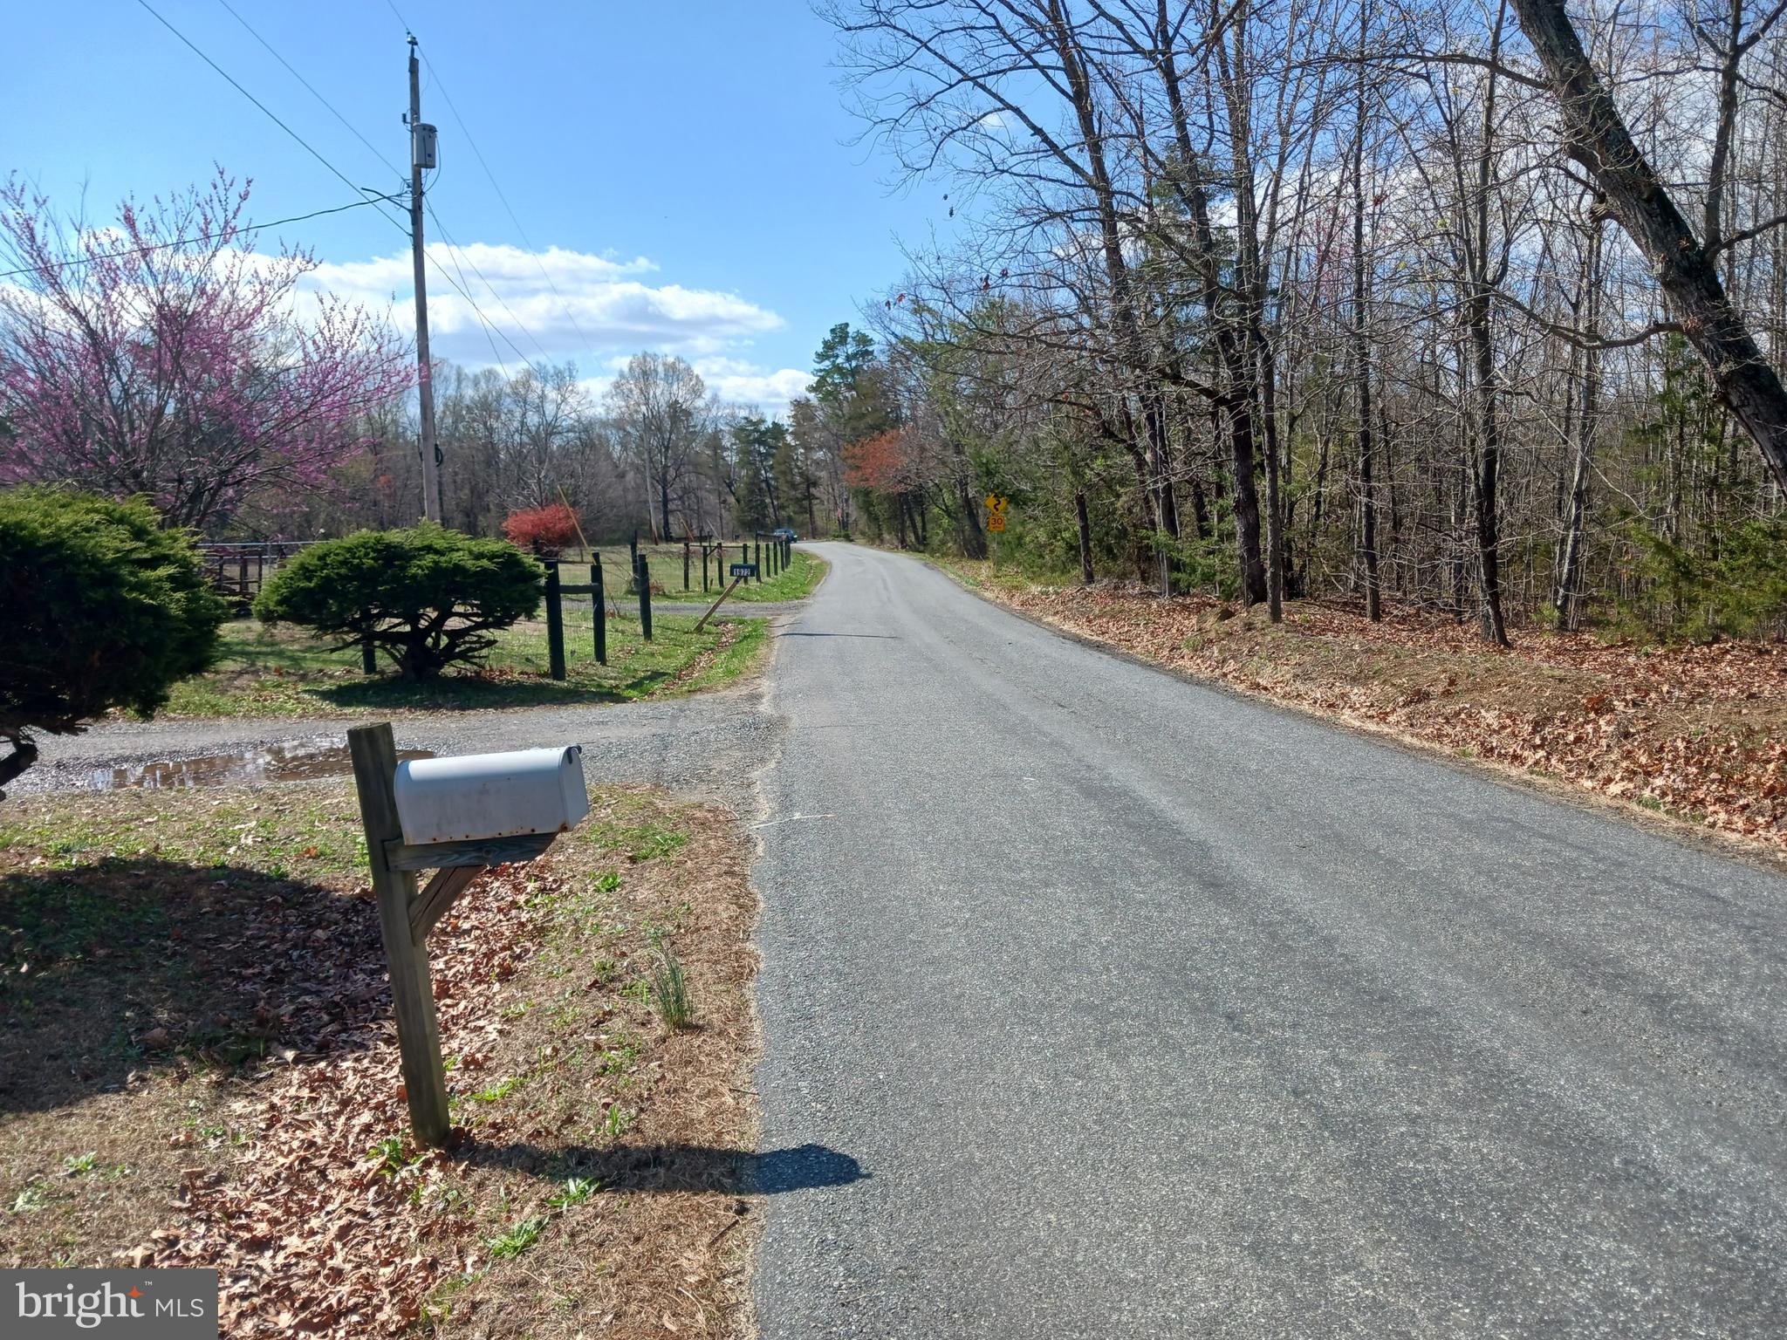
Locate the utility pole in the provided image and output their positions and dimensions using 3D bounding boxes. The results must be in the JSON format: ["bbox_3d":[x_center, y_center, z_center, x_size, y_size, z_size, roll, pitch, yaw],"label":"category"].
[{"bbox_3d":[-8.171,-5.782,24.470,0.480,10.287,0.380,0,6,0],"label":"utility pole"}]

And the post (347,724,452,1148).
[{"bbox_3d":[-1.439,0.795,4.101,0.089,1.288,0.089,-5,10,1],"label":"post"}]

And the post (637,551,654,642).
[{"bbox_3d":[-3.771,-1.093,21.302,0.140,1.320,0.140,-3,6,0],"label":"post"}]

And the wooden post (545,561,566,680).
[{"bbox_3d":[-3.834,-0.556,15.905,0.150,1.359,0.150,-2,6,0],"label":"wooden post"}]

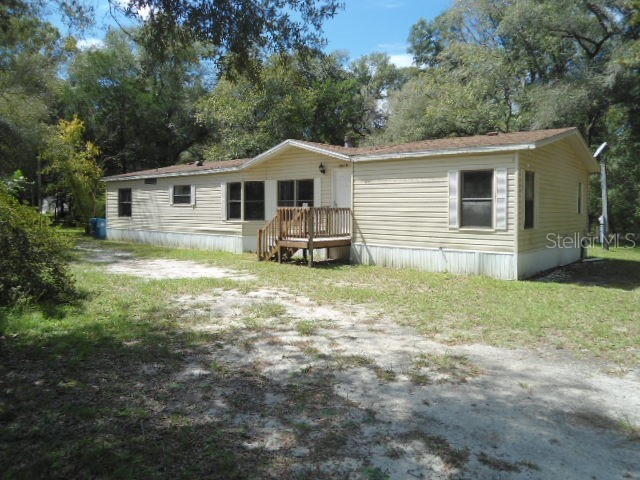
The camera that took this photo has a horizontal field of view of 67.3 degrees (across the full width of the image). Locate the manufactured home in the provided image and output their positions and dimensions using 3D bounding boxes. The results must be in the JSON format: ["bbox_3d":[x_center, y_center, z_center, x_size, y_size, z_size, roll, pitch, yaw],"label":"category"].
[{"bbox_3d":[-0.510,-1.697,20.668,20.613,4.030,7.960,3,4,40],"label":"manufactured home"}]

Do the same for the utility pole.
[{"bbox_3d":[12.338,-1.914,21.053,0.620,4.708,0.420,0,3,-9],"label":"utility pole"}]

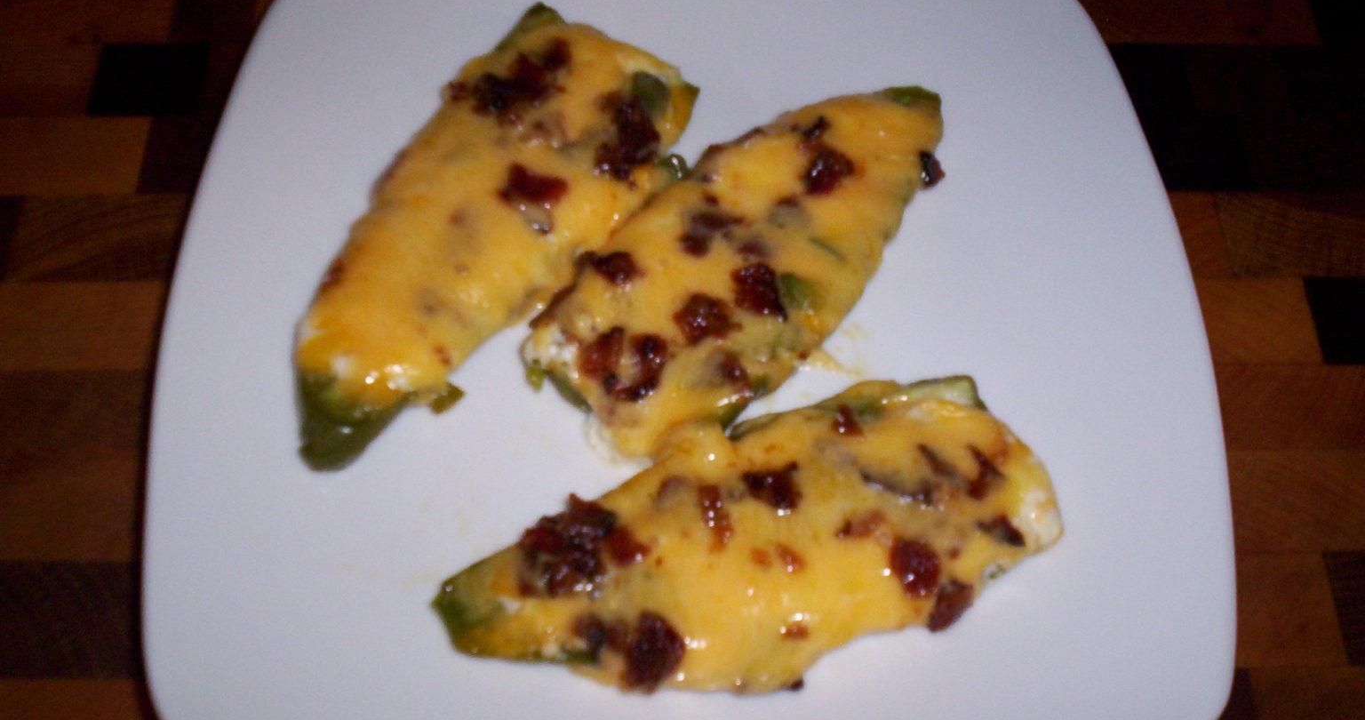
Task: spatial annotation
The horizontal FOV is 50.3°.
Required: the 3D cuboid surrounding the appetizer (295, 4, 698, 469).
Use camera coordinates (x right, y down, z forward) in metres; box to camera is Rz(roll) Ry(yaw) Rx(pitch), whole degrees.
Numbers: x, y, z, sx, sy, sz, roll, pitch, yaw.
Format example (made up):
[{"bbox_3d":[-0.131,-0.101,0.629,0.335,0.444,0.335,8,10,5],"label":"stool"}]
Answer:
[{"bbox_3d":[-0.031,-0.020,0.235,0.043,0.020,0.095,23,61,12],"label":"appetizer"}]

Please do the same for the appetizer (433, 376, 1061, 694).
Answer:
[{"bbox_3d":[0.010,0.027,0.208,0.089,0.020,0.041,-12,60,-8],"label":"appetizer"}]

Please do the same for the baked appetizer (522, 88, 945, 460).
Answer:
[{"bbox_3d":[0.013,-0.019,0.236,0.038,0.020,0.086,39,66,20],"label":"baked appetizer"}]

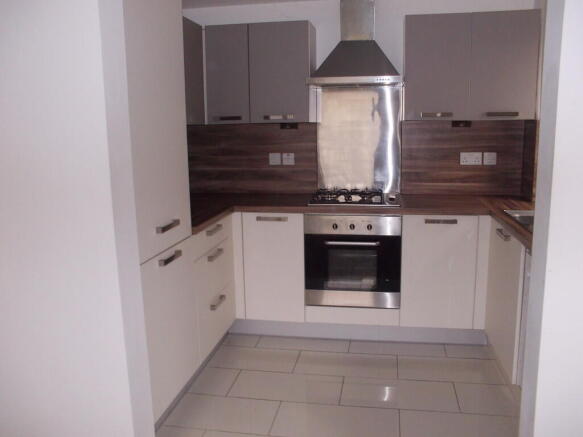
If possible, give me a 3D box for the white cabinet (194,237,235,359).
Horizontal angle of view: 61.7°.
[{"bbox_3d":[-0.712,0.422,2.908,0.560,0.629,0.610,0,10,11],"label":"white cabinet"}]

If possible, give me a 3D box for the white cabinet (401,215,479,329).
[{"bbox_3d":[0.945,0.281,3.255,0.442,0.714,0.570,1,10,10],"label":"white cabinet"}]

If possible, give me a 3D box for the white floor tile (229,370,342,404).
[{"bbox_3d":[-0.023,0.929,2.690,0.599,0.012,0.300,1,10,10],"label":"white floor tile"}]

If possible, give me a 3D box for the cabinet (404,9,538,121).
[{"bbox_3d":[1.121,-0.950,3.127,0.781,0.630,0.330,1,10,10],"label":"cabinet"}]

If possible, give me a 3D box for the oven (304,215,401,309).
[{"bbox_3d":[0.425,0.227,3.294,0.595,0.592,0.550,0,10,11],"label":"oven"}]

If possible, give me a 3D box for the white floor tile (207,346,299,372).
[{"bbox_3d":[-0.244,0.870,3.017,0.565,0.010,0.299,0,10,11],"label":"white floor tile"}]

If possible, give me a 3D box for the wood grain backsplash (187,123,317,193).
[{"bbox_3d":[-0.314,-0.438,3.671,1.025,0.530,0.020,0,10,11],"label":"wood grain backsplash"}]

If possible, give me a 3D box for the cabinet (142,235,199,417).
[{"bbox_3d":[-0.560,0.489,2.268,0.025,0.710,0.597,0,10,11],"label":"cabinet"}]

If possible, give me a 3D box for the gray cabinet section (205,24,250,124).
[{"bbox_3d":[-0.406,-0.988,3.428,0.297,0.644,0.314,1,10,9],"label":"gray cabinet section"}]

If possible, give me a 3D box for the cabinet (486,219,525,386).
[{"bbox_3d":[1.394,0.402,2.522,0.570,0.714,0.607,1,10,10],"label":"cabinet"}]

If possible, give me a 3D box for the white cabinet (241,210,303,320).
[{"bbox_3d":[-0.060,0.272,3.438,0.403,0.714,0.570,1,10,10],"label":"white cabinet"}]

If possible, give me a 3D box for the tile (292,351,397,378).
[{"bbox_3d":[0.327,0.873,2.910,0.596,0.010,0.299,0,10,11],"label":"tile"}]

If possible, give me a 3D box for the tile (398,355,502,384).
[{"bbox_3d":[0.907,0.876,2.801,0.585,0.010,0.299,0,10,11],"label":"tile"}]

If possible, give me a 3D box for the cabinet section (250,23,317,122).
[{"bbox_3d":[-0.058,-0.983,3.374,0.407,0.644,0.314,1,10,9],"label":"cabinet section"}]

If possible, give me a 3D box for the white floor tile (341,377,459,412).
[{"bbox_3d":[0.567,0.934,2.583,0.599,0.012,0.300,1,10,10],"label":"white floor tile"}]

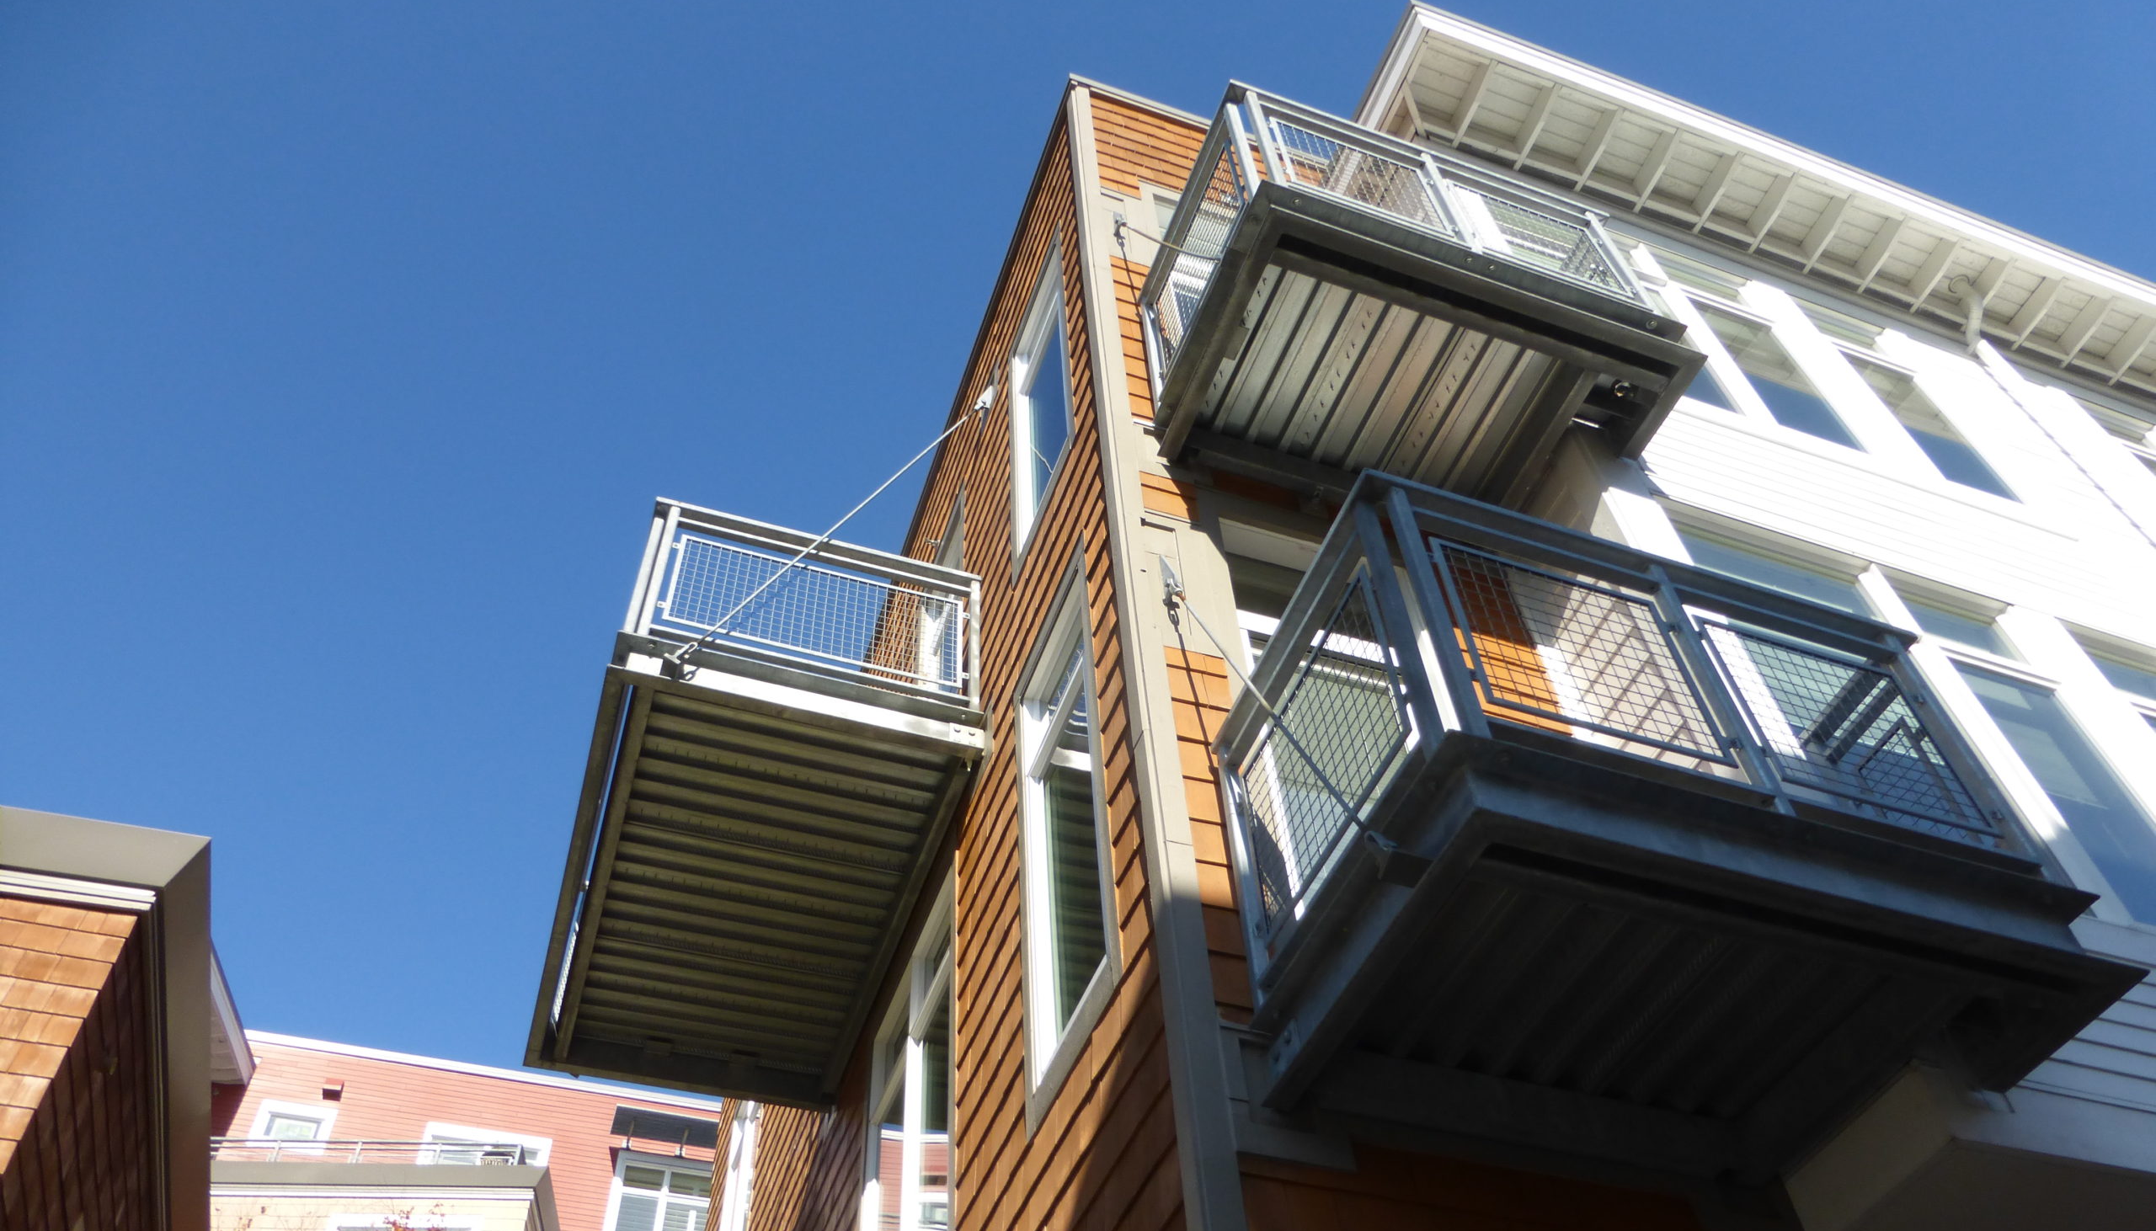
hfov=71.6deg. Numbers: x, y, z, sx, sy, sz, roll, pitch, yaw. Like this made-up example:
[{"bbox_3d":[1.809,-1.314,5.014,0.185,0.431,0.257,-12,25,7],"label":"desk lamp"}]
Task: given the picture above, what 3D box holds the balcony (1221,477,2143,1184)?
[{"bbox_3d":[1.545,0.664,4.314,1.924,1.331,1.162,14,-53,-14],"label":"balcony"}]

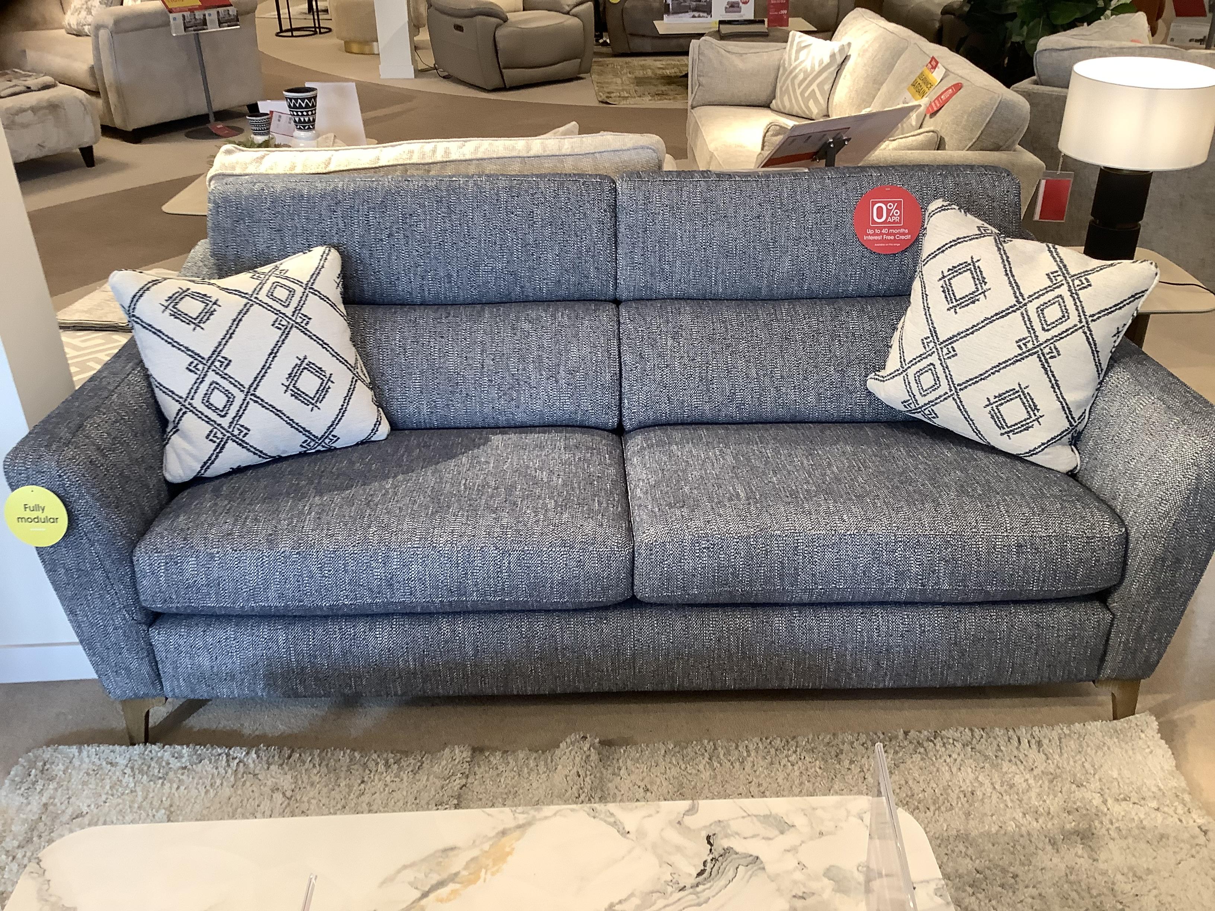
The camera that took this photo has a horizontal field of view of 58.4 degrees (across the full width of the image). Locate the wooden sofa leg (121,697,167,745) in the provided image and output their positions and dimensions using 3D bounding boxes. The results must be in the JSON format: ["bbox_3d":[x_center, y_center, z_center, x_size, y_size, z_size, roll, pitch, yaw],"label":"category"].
[{"bbox_3d":[-0.905,0.515,2.158,0.090,0.116,0.045,-1,29,0],"label":"wooden sofa leg"}]

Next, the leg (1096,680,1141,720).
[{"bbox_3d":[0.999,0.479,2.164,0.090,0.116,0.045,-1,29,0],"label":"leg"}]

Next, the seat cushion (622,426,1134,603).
[{"bbox_3d":[0.483,0.066,2.222,0.885,0.170,0.570,-1,29,0],"label":"seat cushion"}]

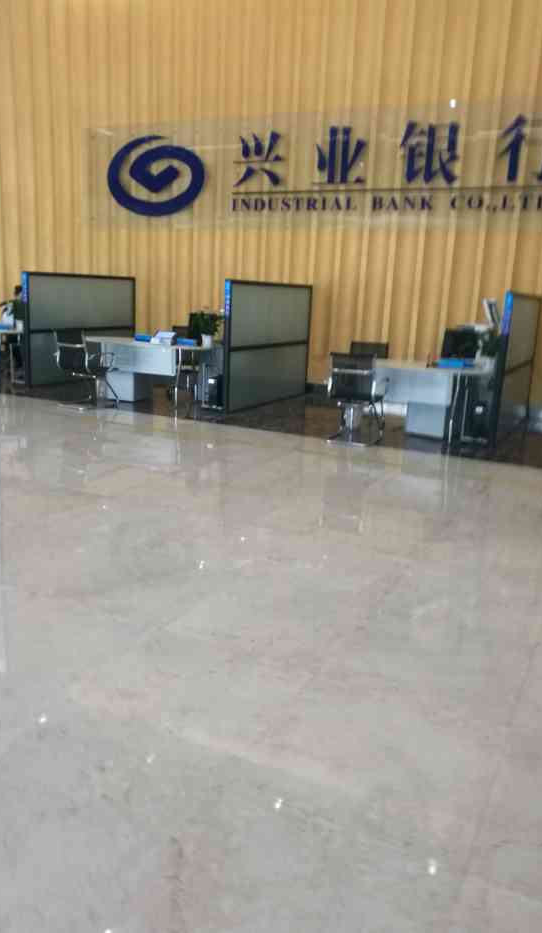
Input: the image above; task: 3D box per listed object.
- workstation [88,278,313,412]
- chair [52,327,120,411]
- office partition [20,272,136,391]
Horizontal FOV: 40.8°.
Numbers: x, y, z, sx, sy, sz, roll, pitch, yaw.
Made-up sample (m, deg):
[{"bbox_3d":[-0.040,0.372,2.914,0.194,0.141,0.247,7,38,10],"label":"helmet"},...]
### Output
[{"bbox_3d":[-1.060,-1.853,10.515,2.538,1.620,2.459,9,15,25],"label":"workstation"},{"bbox_3d":[-2.342,-1.259,9.264,0.583,0.929,0.616,13,17,37],"label":"chair"},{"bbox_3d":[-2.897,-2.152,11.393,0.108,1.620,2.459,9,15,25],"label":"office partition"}]

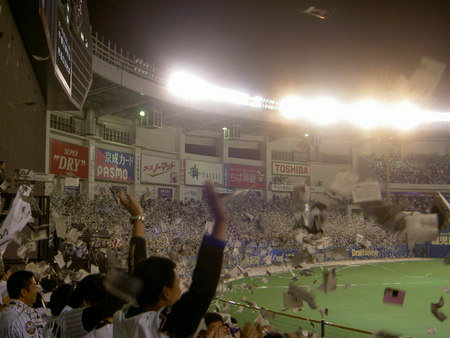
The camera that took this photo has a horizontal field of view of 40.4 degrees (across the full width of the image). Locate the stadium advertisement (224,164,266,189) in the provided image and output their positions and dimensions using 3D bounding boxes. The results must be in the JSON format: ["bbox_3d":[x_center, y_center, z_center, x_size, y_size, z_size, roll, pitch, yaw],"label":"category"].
[{"bbox_3d":[4.759,1.737,135.667,0.400,5.100,14.340,-4,-5,43],"label":"stadium advertisement"}]

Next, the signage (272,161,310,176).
[{"bbox_3d":[15.826,0.131,146.480,13.310,3.210,0.400,3,-5,-41],"label":"signage"}]

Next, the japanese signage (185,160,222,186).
[{"bbox_3d":[-4.452,1.088,126.301,0.400,5.100,13.090,-3,-5,35],"label":"japanese signage"}]

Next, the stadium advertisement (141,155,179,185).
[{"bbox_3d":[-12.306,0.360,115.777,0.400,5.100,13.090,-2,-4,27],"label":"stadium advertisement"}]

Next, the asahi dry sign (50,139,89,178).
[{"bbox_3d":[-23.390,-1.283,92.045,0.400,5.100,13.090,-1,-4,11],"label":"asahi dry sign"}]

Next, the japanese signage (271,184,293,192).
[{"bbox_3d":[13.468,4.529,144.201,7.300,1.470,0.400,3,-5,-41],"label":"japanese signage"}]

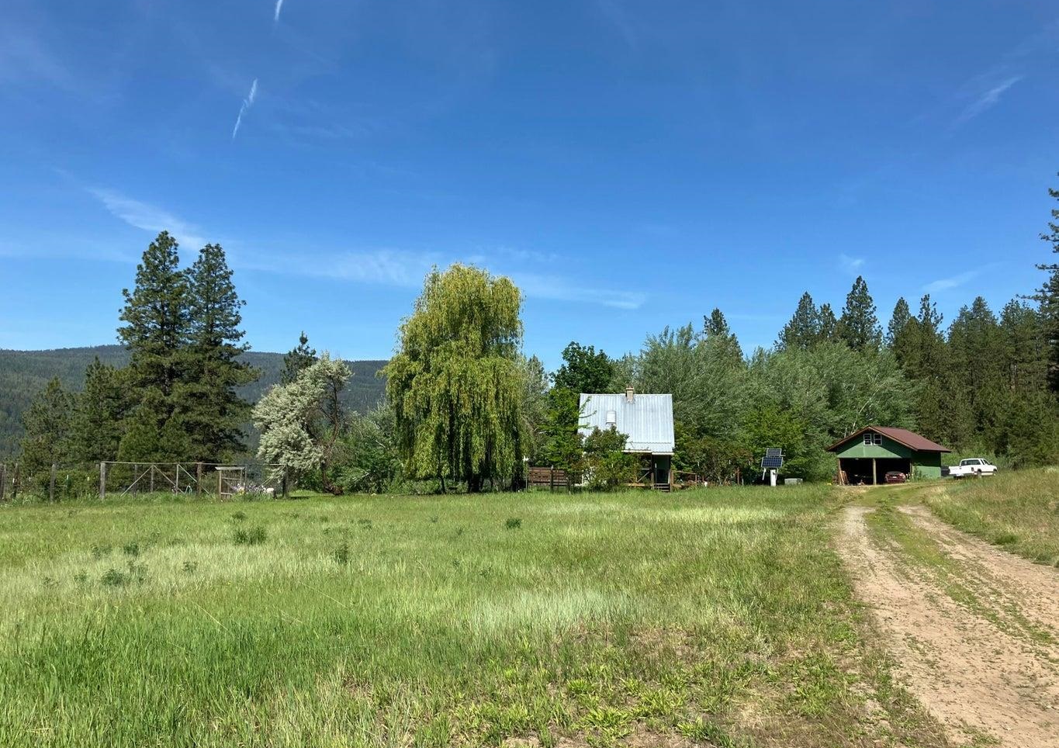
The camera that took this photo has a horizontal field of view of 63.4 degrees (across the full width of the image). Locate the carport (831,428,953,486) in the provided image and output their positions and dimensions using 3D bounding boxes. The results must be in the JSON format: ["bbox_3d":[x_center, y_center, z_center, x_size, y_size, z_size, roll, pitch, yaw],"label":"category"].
[{"bbox_3d":[31.018,7.052,73.682,7.150,4.813,10.403,-5,-7,39],"label":"carport"}]

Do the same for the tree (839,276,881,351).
[{"bbox_3d":[36.353,0.097,95.486,5.967,22.433,5.967,0,-6,0],"label":"tree"}]

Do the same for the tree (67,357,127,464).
[{"bbox_3d":[-30.511,3.295,60.981,4.180,8.951,4.180,0,-6,0],"label":"tree"}]

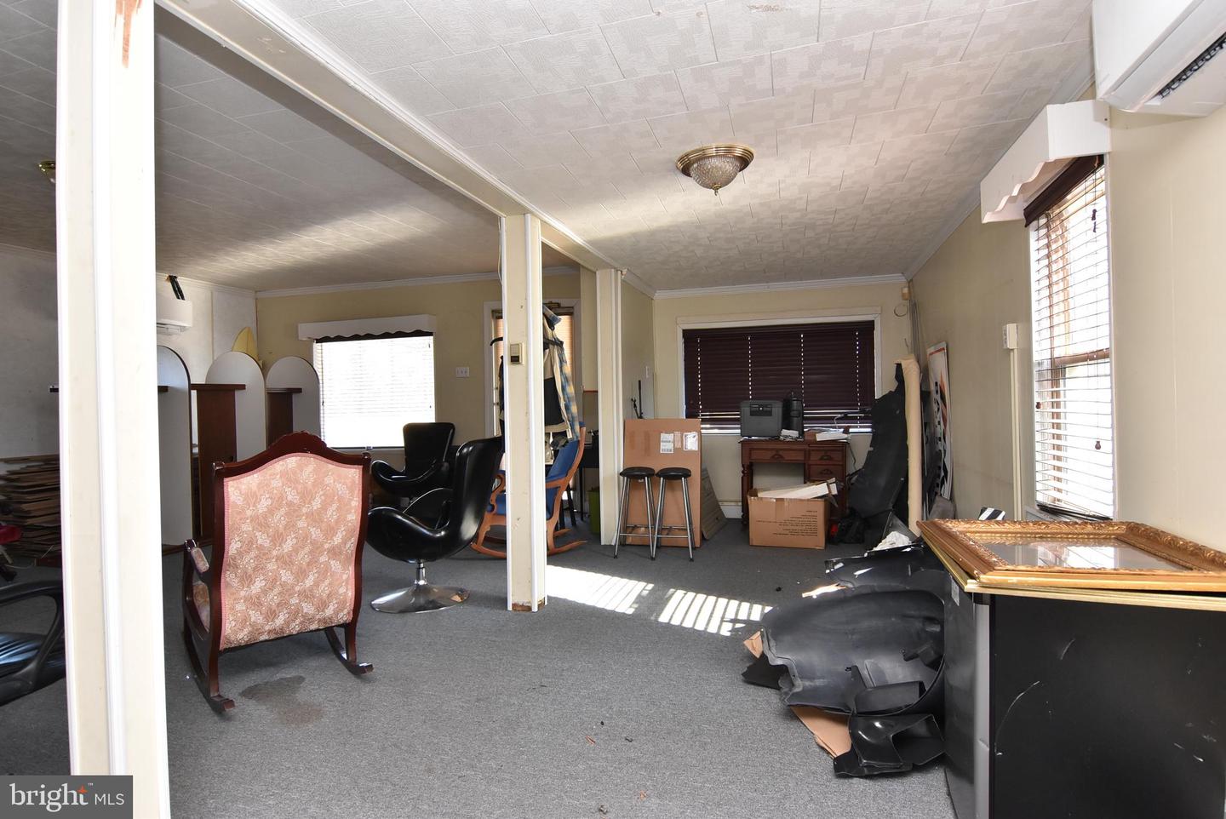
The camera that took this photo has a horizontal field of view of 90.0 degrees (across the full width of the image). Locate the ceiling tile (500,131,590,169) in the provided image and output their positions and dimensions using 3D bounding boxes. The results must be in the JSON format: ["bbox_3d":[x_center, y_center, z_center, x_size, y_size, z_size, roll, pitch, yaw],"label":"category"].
[{"bbox_3d":[-0.288,-1.111,2.624,0.305,0.020,0.297,-1,1,16],"label":"ceiling tile"}]

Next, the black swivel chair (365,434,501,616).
[{"bbox_3d":[-1.053,0.642,3.607,0.760,0.950,0.770,-1,0,3],"label":"black swivel chair"}]

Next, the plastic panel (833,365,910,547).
[{"bbox_3d":[2.084,0.338,5.009,0.560,1.400,0.450,-1,1,16],"label":"plastic panel"}]

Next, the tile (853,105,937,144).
[{"bbox_3d":[1.153,-1.172,2.526,0.305,0.015,0.305,-2,0,16],"label":"tile"}]

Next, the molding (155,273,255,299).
[{"bbox_3d":[-3.225,-0.988,4.880,0.060,0.075,0.880,-2,0,21],"label":"molding"}]

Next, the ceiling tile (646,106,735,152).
[{"bbox_3d":[0.315,-1.136,2.454,0.305,0.015,0.305,-2,0,16],"label":"ceiling tile"}]

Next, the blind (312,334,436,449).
[{"bbox_3d":[-2.107,-0.154,5.395,1.250,0.970,0.080,-1,1,16],"label":"blind"}]

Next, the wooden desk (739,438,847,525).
[{"bbox_3d":[1.670,0.678,5.778,0.955,0.785,0.480,-1,0,14],"label":"wooden desk"}]

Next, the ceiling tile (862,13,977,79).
[{"bbox_3d":[0.958,-1.136,1.921,0.297,0.020,0.295,-1,1,16],"label":"ceiling tile"}]

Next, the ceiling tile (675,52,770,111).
[{"bbox_3d":[0.393,-1.138,2.126,0.305,0.020,0.305,-2,1,16],"label":"ceiling tile"}]

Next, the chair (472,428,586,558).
[{"bbox_3d":[-0.680,0.595,4.780,0.850,0.970,0.600,-2,0,-13],"label":"chair"}]

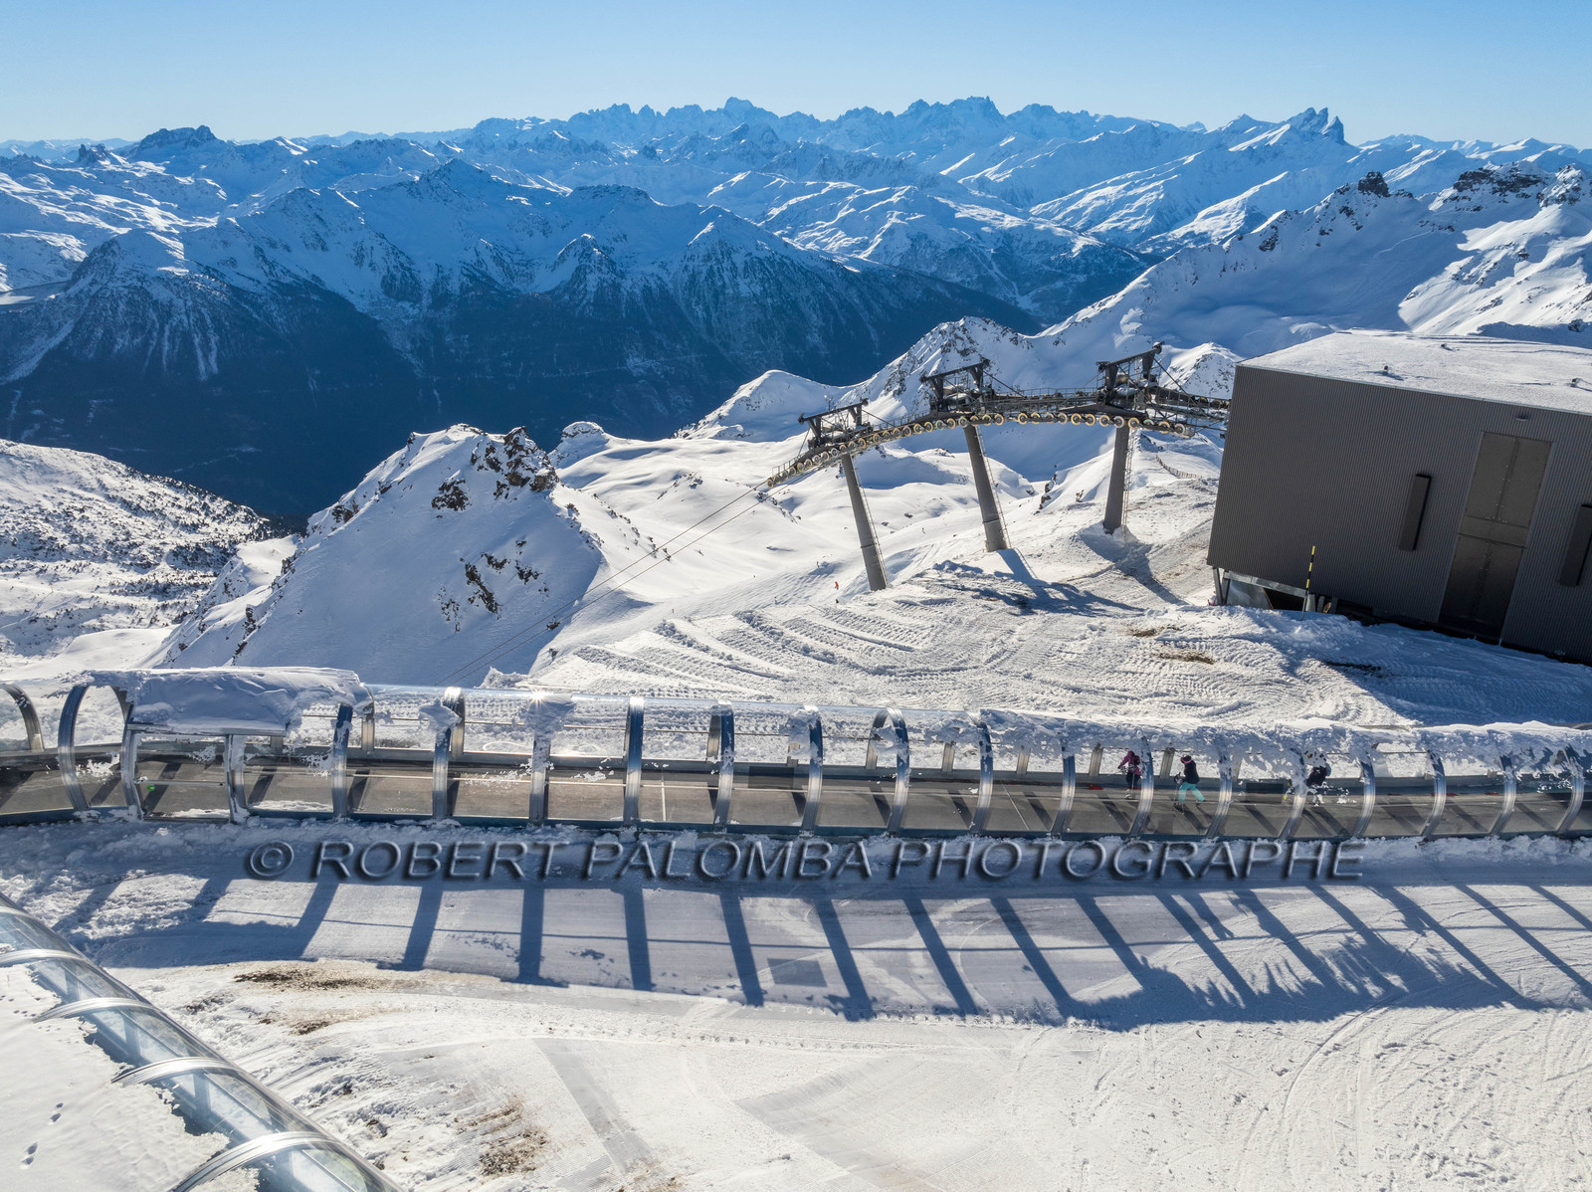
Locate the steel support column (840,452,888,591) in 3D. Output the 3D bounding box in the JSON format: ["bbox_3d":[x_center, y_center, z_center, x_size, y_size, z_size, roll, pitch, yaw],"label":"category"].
[{"bbox_3d":[3.756,-4.546,63.135,0.930,8.810,0.930,-22,13,-42],"label":"steel support column"}]

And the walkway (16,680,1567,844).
[{"bbox_3d":[3.120,4.207,28.922,42.160,3.194,3.251,3,22,-11],"label":"walkway"}]

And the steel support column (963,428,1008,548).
[{"bbox_3d":[9.592,-5.781,56.610,1.000,7.150,1.000,-22,13,-42],"label":"steel support column"}]

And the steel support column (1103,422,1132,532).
[{"bbox_3d":[14.963,-5.633,51.149,0.870,5.610,0.870,19,29,40],"label":"steel support column"}]

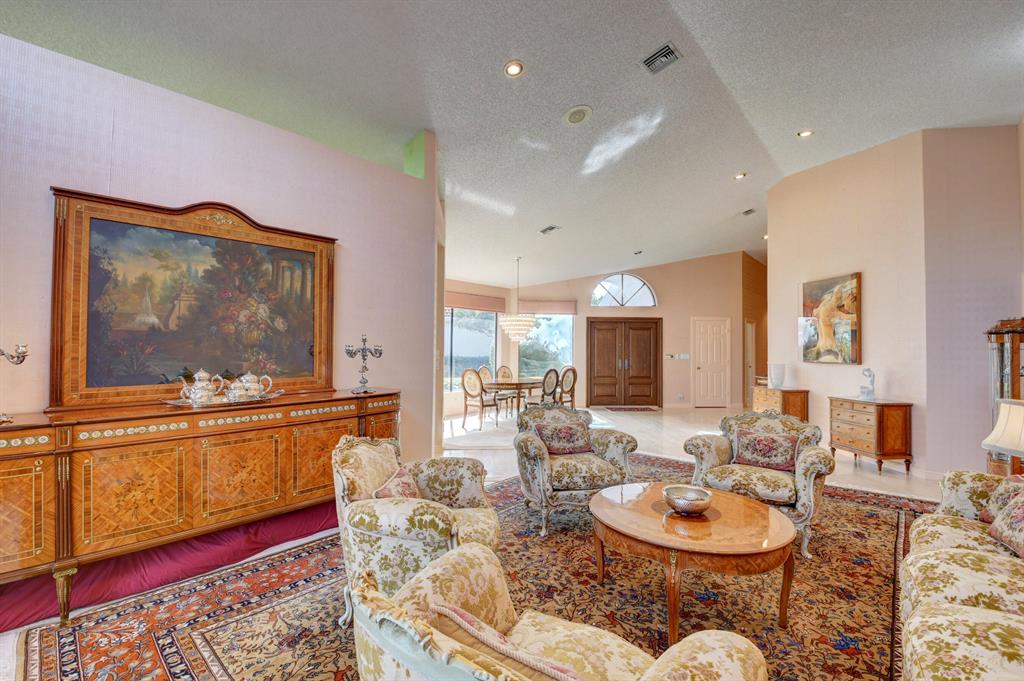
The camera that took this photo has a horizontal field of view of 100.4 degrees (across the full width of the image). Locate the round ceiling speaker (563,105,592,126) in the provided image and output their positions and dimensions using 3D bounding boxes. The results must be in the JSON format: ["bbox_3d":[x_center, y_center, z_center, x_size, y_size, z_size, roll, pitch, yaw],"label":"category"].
[{"bbox_3d":[0.680,-2.358,4.455,0.325,0.040,0.325,-10,-10,-2],"label":"round ceiling speaker"}]

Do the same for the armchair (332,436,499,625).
[{"bbox_3d":[-0.465,0.973,2.299,0.820,0.890,0.950,0,-1,8],"label":"armchair"}]

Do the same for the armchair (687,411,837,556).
[{"bbox_3d":[1.986,1.030,3.392,0.960,0.880,0.870,-1,-1,39],"label":"armchair"}]

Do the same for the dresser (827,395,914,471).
[{"bbox_3d":[4.296,1.105,5.134,0.430,0.762,0.669,0,-1,-5],"label":"dresser"}]

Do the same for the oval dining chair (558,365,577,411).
[{"bbox_3d":[0.886,1.029,8.043,0.570,1.030,0.500,-1,-1,37],"label":"oval dining chair"}]

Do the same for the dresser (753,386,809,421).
[{"bbox_3d":[4.195,1.149,6.681,0.410,0.780,0.710,0,-1,-3],"label":"dresser"}]

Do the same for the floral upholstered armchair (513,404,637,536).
[{"bbox_3d":[0.455,0.998,3.544,0.950,0.890,0.820,0,-1,-13],"label":"floral upholstered armchair"}]

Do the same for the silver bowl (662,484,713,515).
[{"bbox_3d":[0.976,0.909,2.384,0.265,0.106,0.265,0,-1,18],"label":"silver bowl"}]

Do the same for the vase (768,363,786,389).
[{"bbox_3d":[4.223,0.567,6.781,0.235,0.370,0.235,0,-1,-3],"label":"vase"}]

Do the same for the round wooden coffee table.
[{"bbox_3d":[0.940,1.174,2.310,0.960,0.500,0.960,-1,-1,44],"label":"round wooden coffee table"}]

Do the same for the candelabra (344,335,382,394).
[{"bbox_3d":[-1.226,0.191,3.527,0.300,0.480,0.310,-1,-1,44],"label":"candelabra"}]

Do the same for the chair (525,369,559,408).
[{"bbox_3d":[0.516,1.007,7.564,0.490,1.010,0.550,1,-1,-44],"label":"chair"}]

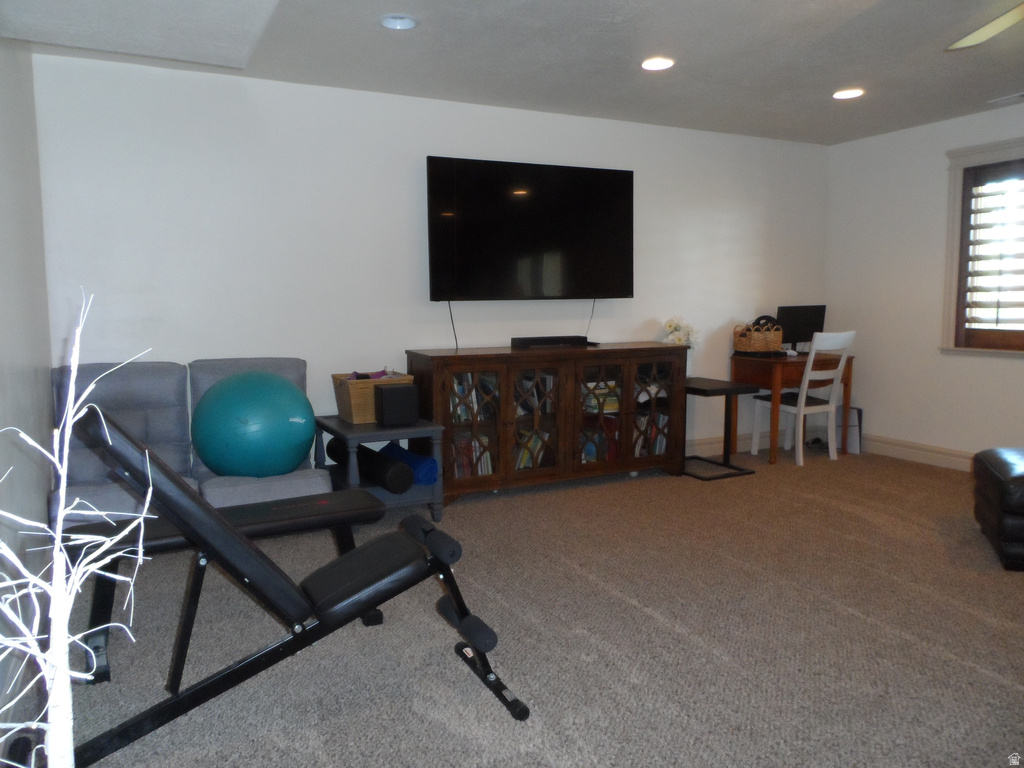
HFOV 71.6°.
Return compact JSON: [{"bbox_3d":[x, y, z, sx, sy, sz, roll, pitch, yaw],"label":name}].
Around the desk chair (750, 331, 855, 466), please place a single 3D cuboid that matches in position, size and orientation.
[{"bbox_3d":[2.174,0.090,5.351,0.430,0.960,0.590,-4,6,-29],"label":"desk chair"}]

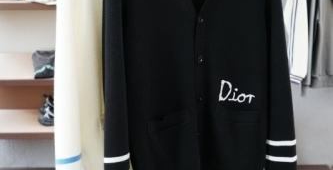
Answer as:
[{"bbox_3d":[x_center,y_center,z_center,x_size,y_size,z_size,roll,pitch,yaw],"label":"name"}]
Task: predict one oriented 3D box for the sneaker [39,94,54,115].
[{"bbox_3d":[-0.540,0.100,3.178,0.295,0.120,0.110,-2,17,-7],"label":"sneaker"}]

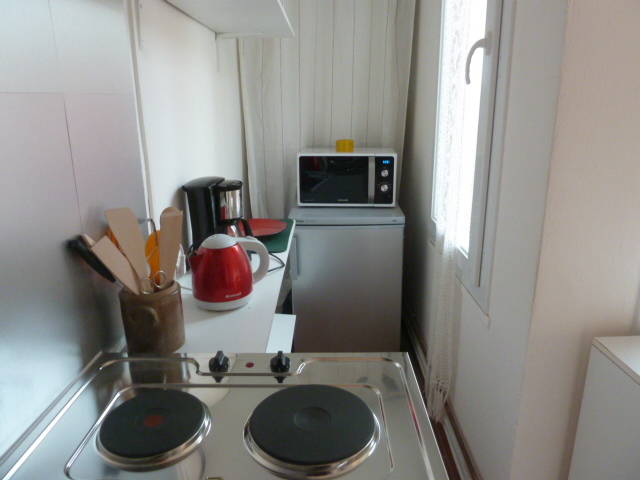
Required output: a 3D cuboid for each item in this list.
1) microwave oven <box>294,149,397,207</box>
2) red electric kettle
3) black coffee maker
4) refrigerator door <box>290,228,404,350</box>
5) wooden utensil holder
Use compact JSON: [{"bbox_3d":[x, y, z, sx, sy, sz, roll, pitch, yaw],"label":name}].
[{"bbox_3d":[0.135,-0.346,2.474,0.489,0.275,0.372,0,16,1],"label":"microwave oven"},{"bbox_3d":[-0.235,0.067,1.160,0.199,0.172,0.147,-9,19,-27],"label":"red electric kettle"},{"bbox_3d":[-0.300,-0.053,1.418,0.195,0.258,0.172,0,16,1],"label":"black coffee maker"},{"bbox_3d":[0.138,0.286,2.311,0.540,0.750,0.055,0,16,1],"label":"refrigerator door"},{"bbox_3d":[-0.339,0.155,0.947,0.118,0.125,0.118,0,16,1],"label":"wooden utensil holder"}]

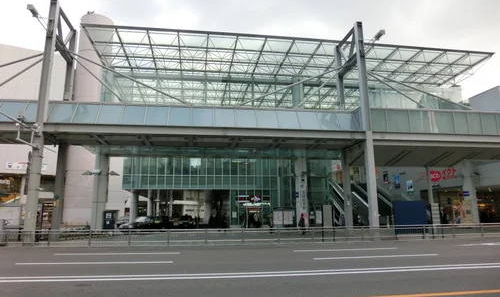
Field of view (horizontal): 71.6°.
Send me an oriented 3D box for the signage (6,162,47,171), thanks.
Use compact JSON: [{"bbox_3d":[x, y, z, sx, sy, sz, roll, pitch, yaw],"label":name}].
[{"bbox_3d":[-23.827,1.933,37.008,3.732,0.800,0.150,4,-12,-22],"label":"signage"}]

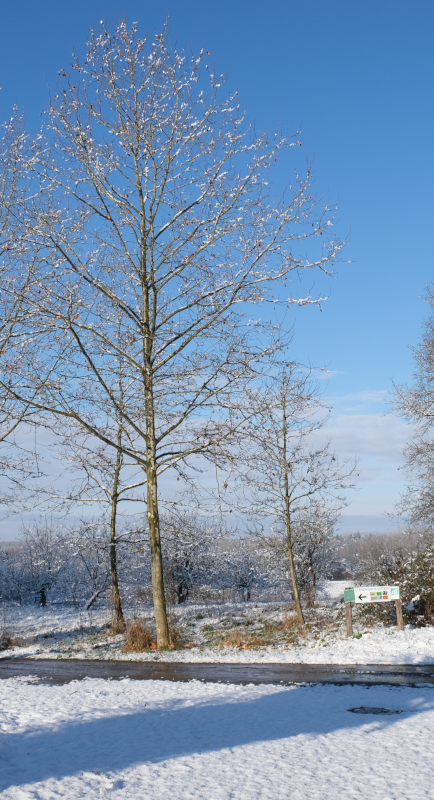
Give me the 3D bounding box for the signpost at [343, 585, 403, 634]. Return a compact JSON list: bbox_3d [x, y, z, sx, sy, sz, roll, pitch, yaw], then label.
[{"bbox_3d":[3.632,4.849,20.929,1.550,1.130,0.130,4,-12,-26],"label":"signpost"}]

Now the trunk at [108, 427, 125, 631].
[{"bbox_3d":[-2.635,3.340,23.595,0.425,5.352,0.378,-1,-10,0],"label":"trunk"}]

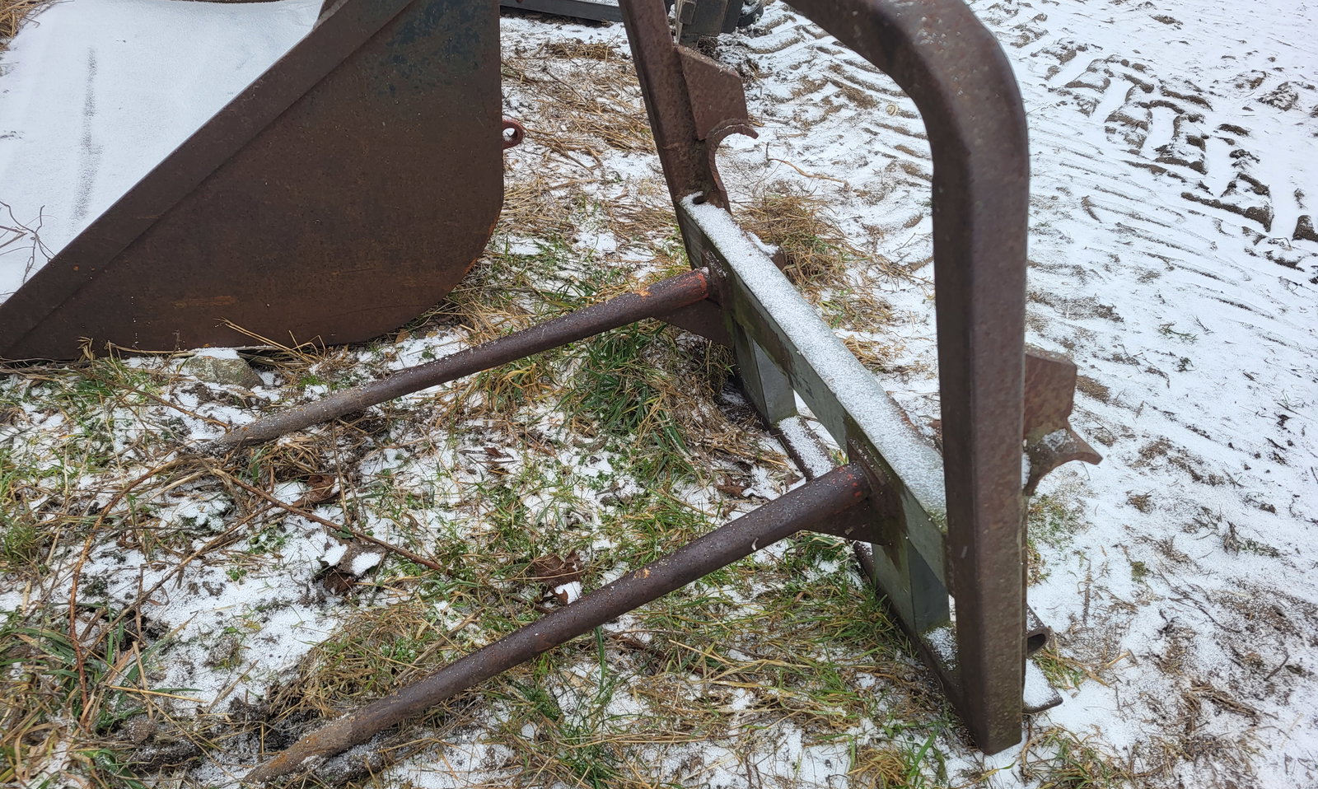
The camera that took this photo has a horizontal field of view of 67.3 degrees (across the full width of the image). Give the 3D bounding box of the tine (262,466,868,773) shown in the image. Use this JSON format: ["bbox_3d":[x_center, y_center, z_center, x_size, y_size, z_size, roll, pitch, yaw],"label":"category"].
[{"bbox_3d":[-0.138,0.331,1.413,0.969,0.060,0.059,-25,42,-4],"label":"tine"}]

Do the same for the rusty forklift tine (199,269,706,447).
[{"bbox_3d":[-0.391,-0.060,1.969,1.030,0.060,0.059,-19,40,-4],"label":"rusty forklift tine"}]

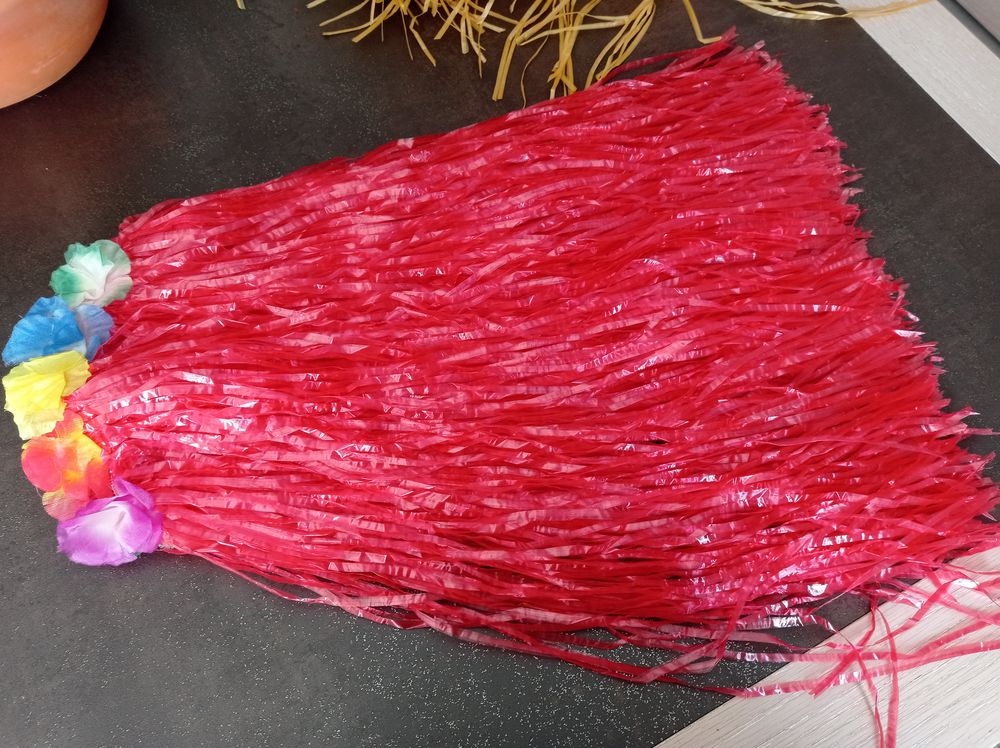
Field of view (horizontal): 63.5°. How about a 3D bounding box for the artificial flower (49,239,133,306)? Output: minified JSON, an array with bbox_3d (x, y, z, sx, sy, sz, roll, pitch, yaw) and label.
[{"bbox_3d":[-0.346,-0.085,0.685,0.063,0.035,0.061,-5,64,-5],"label":"artificial flower"}]

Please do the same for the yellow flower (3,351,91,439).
[{"bbox_3d":[-0.354,0.016,0.632,0.062,0.040,0.069,-5,64,-5],"label":"yellow flower"}]

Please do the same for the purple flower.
[{"bbox_3d":[-0.284,0.108,0.589,0.069,0.040,0.064,-5,64,-5],"label":"purple flower"}]

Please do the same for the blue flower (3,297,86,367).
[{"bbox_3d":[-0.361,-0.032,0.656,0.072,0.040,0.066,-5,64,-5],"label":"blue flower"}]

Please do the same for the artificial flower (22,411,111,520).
[{"bbox_3d":[-0.327,0.066,0.611,0.064,0.035,0.077,-5,64,-5],"label":"artificial flower"}]

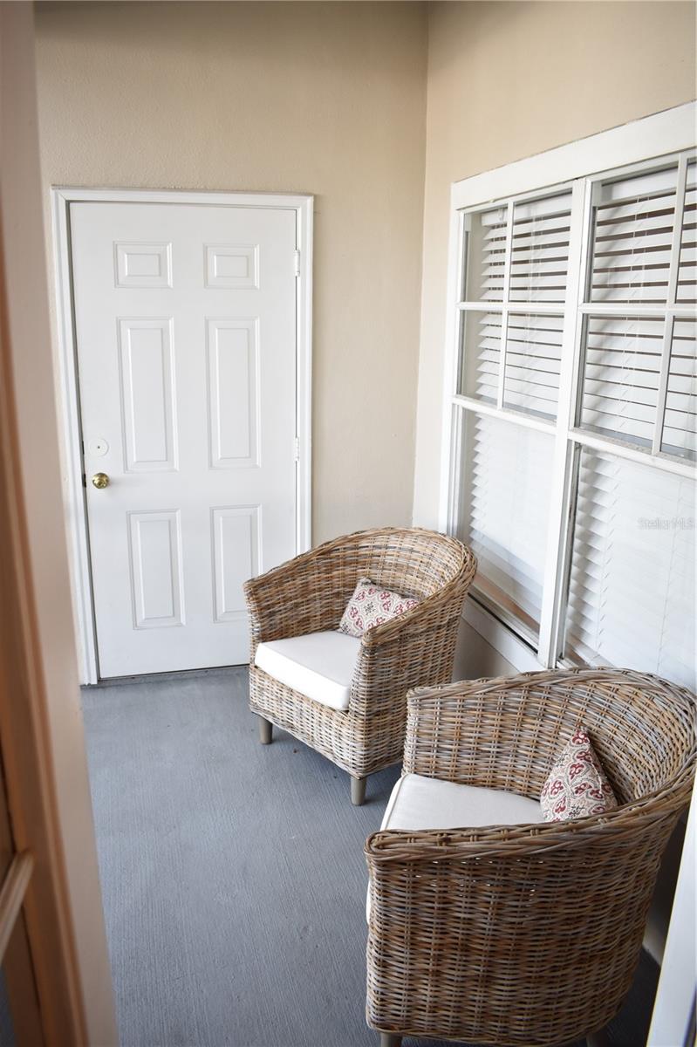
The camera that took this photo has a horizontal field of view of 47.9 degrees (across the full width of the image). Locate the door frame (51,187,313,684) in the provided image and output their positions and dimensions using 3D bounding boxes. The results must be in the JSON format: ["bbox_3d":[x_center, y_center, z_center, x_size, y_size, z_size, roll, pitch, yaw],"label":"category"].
[{"bbox_3d":[-0.684,-0.327,3.474,1.050,2.130,0.110,-3,15,-13],"label":"door frame"}]

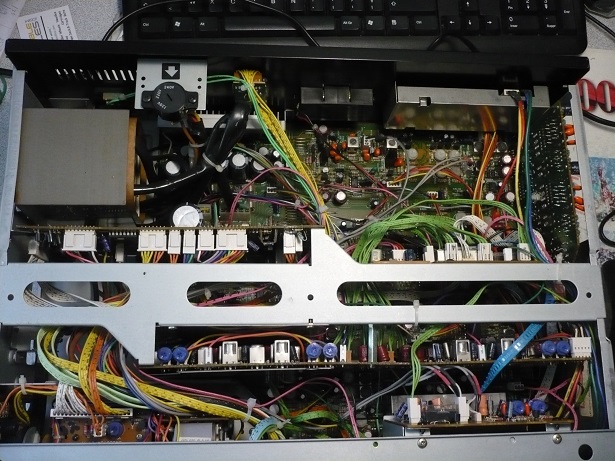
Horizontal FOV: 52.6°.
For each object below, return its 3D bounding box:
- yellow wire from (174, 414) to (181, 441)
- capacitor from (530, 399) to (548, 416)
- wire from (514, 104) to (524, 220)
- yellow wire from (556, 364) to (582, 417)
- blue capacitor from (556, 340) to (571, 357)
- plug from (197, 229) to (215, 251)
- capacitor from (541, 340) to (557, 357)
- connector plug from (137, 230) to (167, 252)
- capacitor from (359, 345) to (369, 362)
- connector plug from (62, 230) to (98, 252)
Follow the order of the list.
[{"bbox_3d":[-0.090,0.136,0.429,0.004,0.015,0.018,0,77,-5],"label":"yellow wire"},{"bbox_3d":[0.170,0.130,0.457,0.010,0.005,0.010,-3,76,5],"label":"capacitor"},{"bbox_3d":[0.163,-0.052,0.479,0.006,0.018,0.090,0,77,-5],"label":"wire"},{"bbox_3d":[0.204,0.125,0.485,0.003,0.003,0.049,37,60,4],"label":"yellow wire"},{"bbox_3d":[0.186,0.086,0.451,0.010,0.005,0.011,-3,78,6],"label":"blue capacitor"},{"bbox_3d":[-0.070,0.007,0.432,0.011,0.006,0.014,-1,78,-5],"label":"plug"},{"bbox_3d":[0.175,0.086,0.451,0.010,0.005,0.011,-3,78,5],"label":"capacitor"},{"bbox_3d":[-0.107,0.007,0.429,0.020,0.006,0.014,-1,78,-5],"label":"connector plug"},{"bbox_3d":[0.040,0.087,0.437,0.006,0.006,0.011,-1,78,-5],"label":"capacitor"},{"bbox_3d":[-0.152,0.007,0.415,0.021,0.006,0.013,0,77,-5],"label":"connector plug"}]

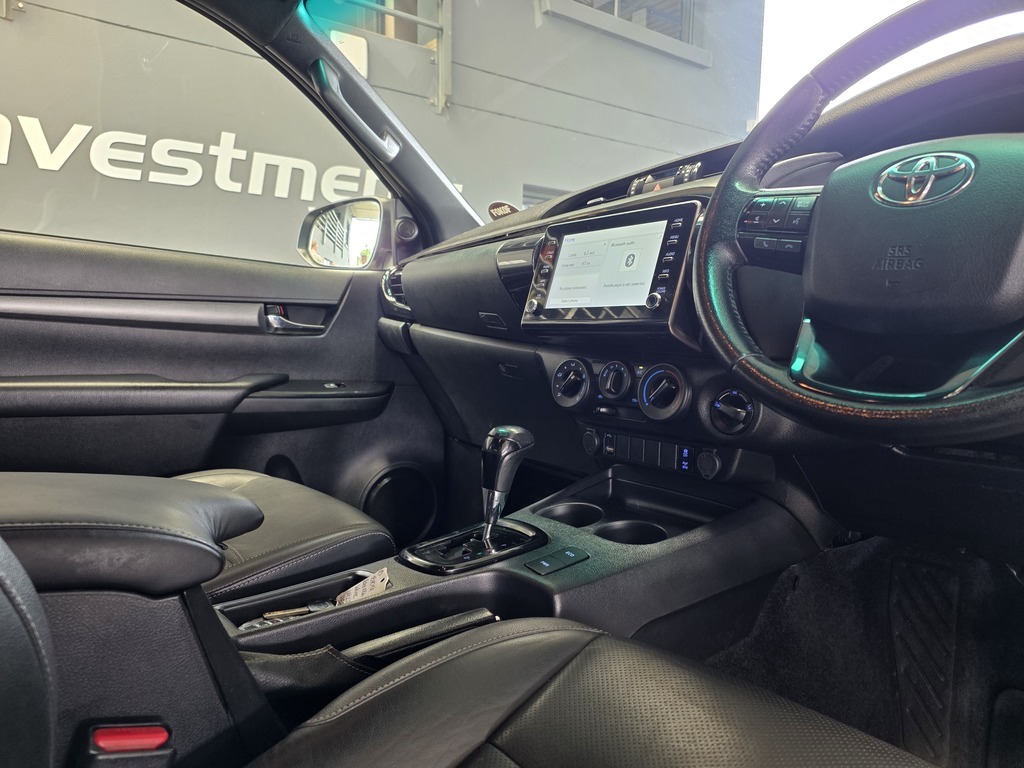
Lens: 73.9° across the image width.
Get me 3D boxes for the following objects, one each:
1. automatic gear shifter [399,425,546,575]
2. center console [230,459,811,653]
[{"bbox_3d":[-0.038,0.122,0.762,0.164,0.146,0.090,-3,5,-40],"label":"automatic gear shifter"},{"bbox_3d":[0.027,0.221,0.750,0.664,0.170,0.262,-3,5,-40],"label":"center console"}]

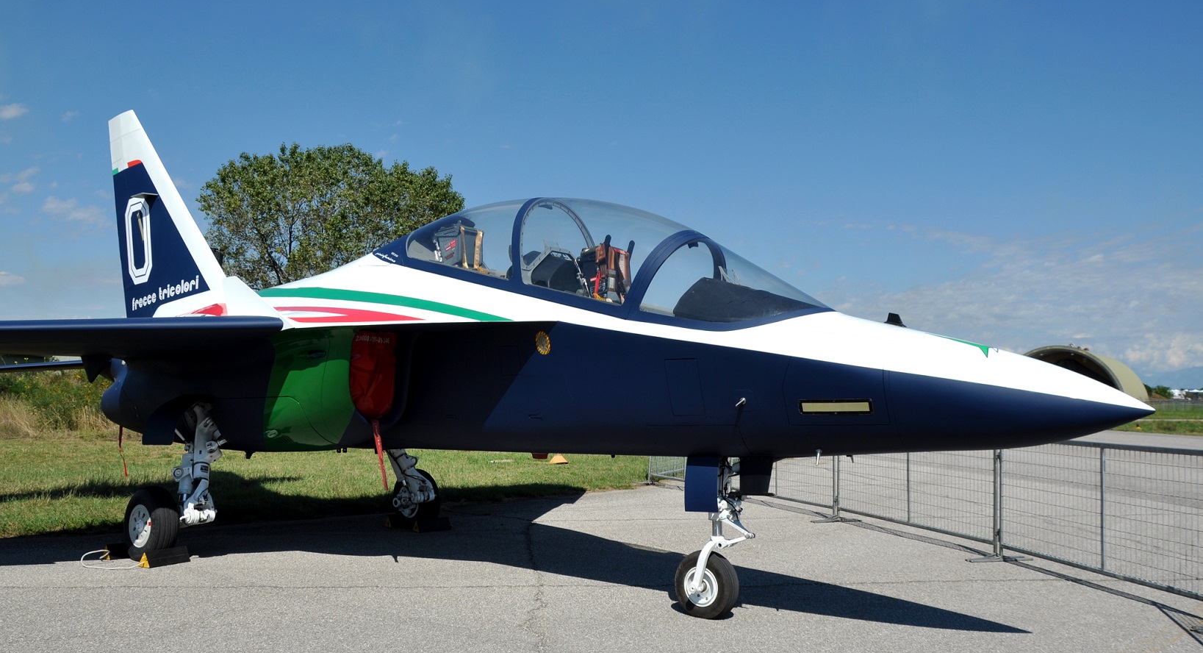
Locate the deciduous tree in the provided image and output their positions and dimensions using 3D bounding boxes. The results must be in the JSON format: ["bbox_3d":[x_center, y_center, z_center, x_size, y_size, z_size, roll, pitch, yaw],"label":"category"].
[{"bbox_3d":[-9.290,-1.355,30.128,8.937,9.660,8.490,3,-5,-17],"label":"deciduous tree"}]

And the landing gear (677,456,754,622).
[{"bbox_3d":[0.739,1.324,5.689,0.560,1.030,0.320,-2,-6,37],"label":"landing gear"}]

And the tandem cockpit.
[{"bbox_3d":[-0.321,-0.456,6.674,4.220,1.040,1.000,-2,-6,37],"label":"tandem cockpit"}]

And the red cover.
[{"bbox_3d":[-1.691,0.358,6.664,0.200,0.650,0.430,-2,-6,37],"label":"red cover"}]

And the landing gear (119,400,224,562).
[{"bbox_3d":[-3.389,1.232,7.275,0.760,1.270,0.520,-2,-6,37],"label":"landing gear"}]

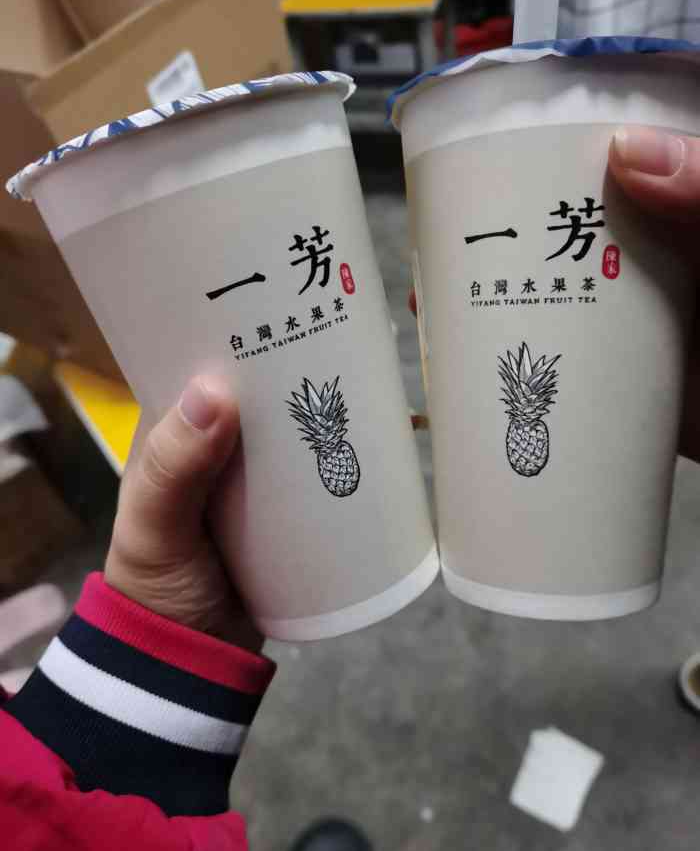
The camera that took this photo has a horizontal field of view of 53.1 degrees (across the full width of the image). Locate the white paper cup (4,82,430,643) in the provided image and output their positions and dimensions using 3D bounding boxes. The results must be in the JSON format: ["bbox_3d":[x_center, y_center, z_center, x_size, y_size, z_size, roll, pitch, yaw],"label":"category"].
[{"bbox_3d":[-0.022,-0.013,0.201,0.091,0.135,0.091,-17,15,5],"label":"white paper cup"}]

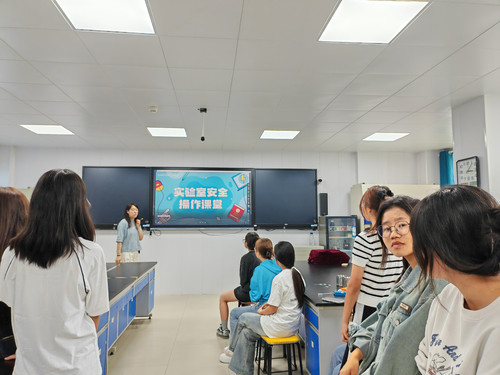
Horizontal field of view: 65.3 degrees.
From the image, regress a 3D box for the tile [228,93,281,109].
[{"bbox_3d":[0.058,-1.023,4.526,0.600,0.025,0.600,0,-5,-6],"label":"tile"}]

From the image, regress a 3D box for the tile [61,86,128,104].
[{"bbox_3d":[-1.725,-1.034,4.331,0.600,0.020,0.600,0,-5,-5],"label":"tile"}]

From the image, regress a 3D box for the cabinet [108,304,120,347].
[{"bbox_3d":[-1.494,1.320,3.793,0.350,0.480,0.430,0,-5,-6],"label":"cabinet"}]

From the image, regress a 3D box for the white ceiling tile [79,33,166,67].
[{"bbox_3d":[-1.014,-1.131,3.196,0.600,0.025,0.600,0,-5,-6],"label":"white ceiling tile"}]

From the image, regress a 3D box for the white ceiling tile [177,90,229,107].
[{"bbox_3d":[-0.539,-1.026,4.466,0.600,0.025,0.600,0,-5,-6],"label":"white ceiling tile"}]

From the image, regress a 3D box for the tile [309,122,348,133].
[{"bbox_3d":[1.130,-0.914,5.855,0.600,0.025,0.600,0,-5,-6],"label":"tile"}]

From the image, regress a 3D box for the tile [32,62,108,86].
[{"bbox_3d":[-1.667,-1.084,3.736,0.600,0.020,0.600,0,-5,-5],"label":"tile"}]

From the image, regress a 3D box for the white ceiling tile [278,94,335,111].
[{"bbox_3d":[0.655,-1.019,4.586,0.600,0.025,0.600,0,-5,-6],"label":"white ceiling tile"}]

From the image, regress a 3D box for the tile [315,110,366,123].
[{"bbox_3d":[1.204,-0.959,5.213,0.600,0.020,0.600,0,-5,-5],"label":"tile"}]

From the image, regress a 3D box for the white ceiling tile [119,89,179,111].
[{"bbox_3d":[-1.128,-1.029,4.388,0.600,0.020,0.600,0,-5,-5],"label":"white ceiling tile"}]

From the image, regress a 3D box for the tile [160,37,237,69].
[{"bbox_3d":[-0.415,-1.124,3.255,0.600,0.020,0.600,0,-5,-5],"label":"tile"}]

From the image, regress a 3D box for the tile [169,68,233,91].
[{"bbox_3d":[-0.478,-1.077,3.861,0.600,0.025,0.600,0,-5,-6],"label":"tile"}]

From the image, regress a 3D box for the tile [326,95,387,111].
[{"bbox_3d":[1.261,-1.009,4.617,0.600,0.020,0.600,0,-5,-5],"label":"tile"}]

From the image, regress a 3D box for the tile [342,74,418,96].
[{"bbox_3d":[1.319,-1.059,4.022,0.600,0.020,0.600,0,-5,-5],"label":"tile"}]

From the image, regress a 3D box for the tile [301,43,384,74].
[{"bbox_3d":[0.779,-1.114,3.370,0.600,0.020,0.600,0,-5,-5],"label":"tile"}]

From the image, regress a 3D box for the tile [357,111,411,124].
[{"bbox_3d":[1.788,-0.961,5.310,0.600,0.025,0.600,0,-5,-6],"label":"tile"}]

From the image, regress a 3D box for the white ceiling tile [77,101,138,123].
[{"bbox_3d":[-1.794,-0.983,4.951,0.600,0.025,0.600,0,-5,-6],"label":"white ceiling tile"}]

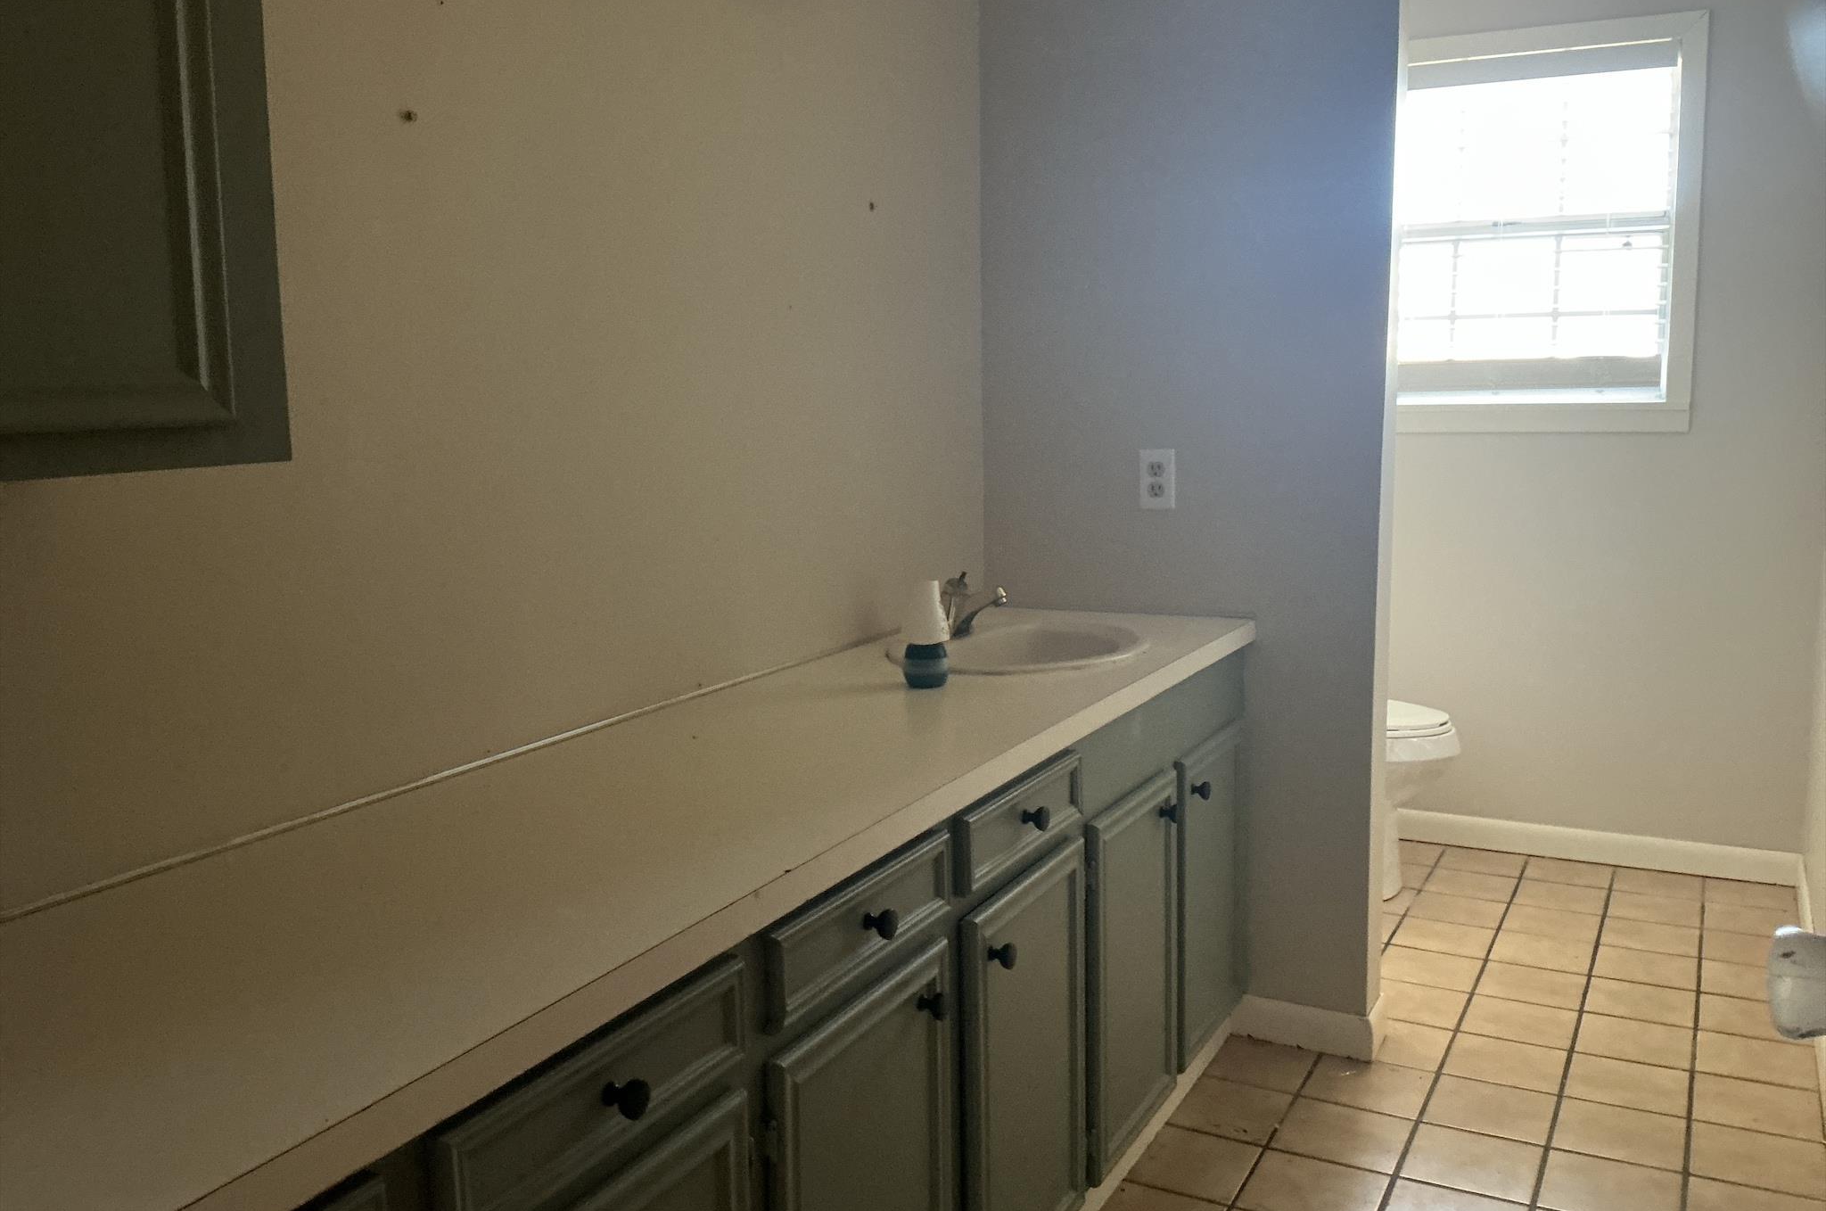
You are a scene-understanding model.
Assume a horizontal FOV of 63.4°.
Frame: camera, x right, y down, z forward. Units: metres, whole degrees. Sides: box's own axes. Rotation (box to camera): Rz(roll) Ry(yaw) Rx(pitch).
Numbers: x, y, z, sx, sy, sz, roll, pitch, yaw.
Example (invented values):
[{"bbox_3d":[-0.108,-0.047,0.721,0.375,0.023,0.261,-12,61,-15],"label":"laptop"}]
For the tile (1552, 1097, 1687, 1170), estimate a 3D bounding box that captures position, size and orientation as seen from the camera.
[{"bbox_3d":[1.212,0.911,2.532,0.199,0.010,0.198,3,10,29],"label":"tile"}]

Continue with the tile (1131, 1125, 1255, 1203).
[{"bbox_3d":[0.461,0.920,2.429,0.182,0.010,0.198,3,9,29],"label":"tile"}]

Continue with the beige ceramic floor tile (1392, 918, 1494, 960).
[{"bbox_3d":[1.225,0.771,3.402,0.199,0.009,0.199,3,9,29],"label":"beige ceramic floor tile"}]

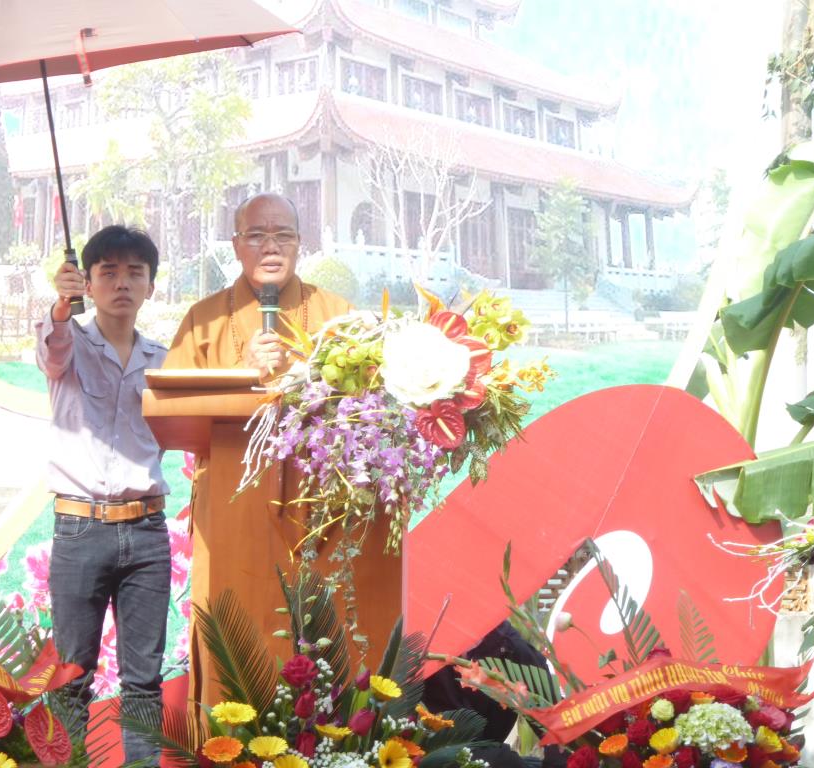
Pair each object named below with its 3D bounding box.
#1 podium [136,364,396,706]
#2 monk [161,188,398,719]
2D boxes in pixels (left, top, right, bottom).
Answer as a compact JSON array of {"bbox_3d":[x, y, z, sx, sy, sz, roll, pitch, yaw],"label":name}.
[{"bbox_3d":[-0.285,0.560,12.250,0.750,1.180,0.480,0,0,-7],"label":"podium"},{"bbox_3d":[-0.345,0.335,12.600,0.560,1.630,0.400,0,0,-5],"label":"monk"}]

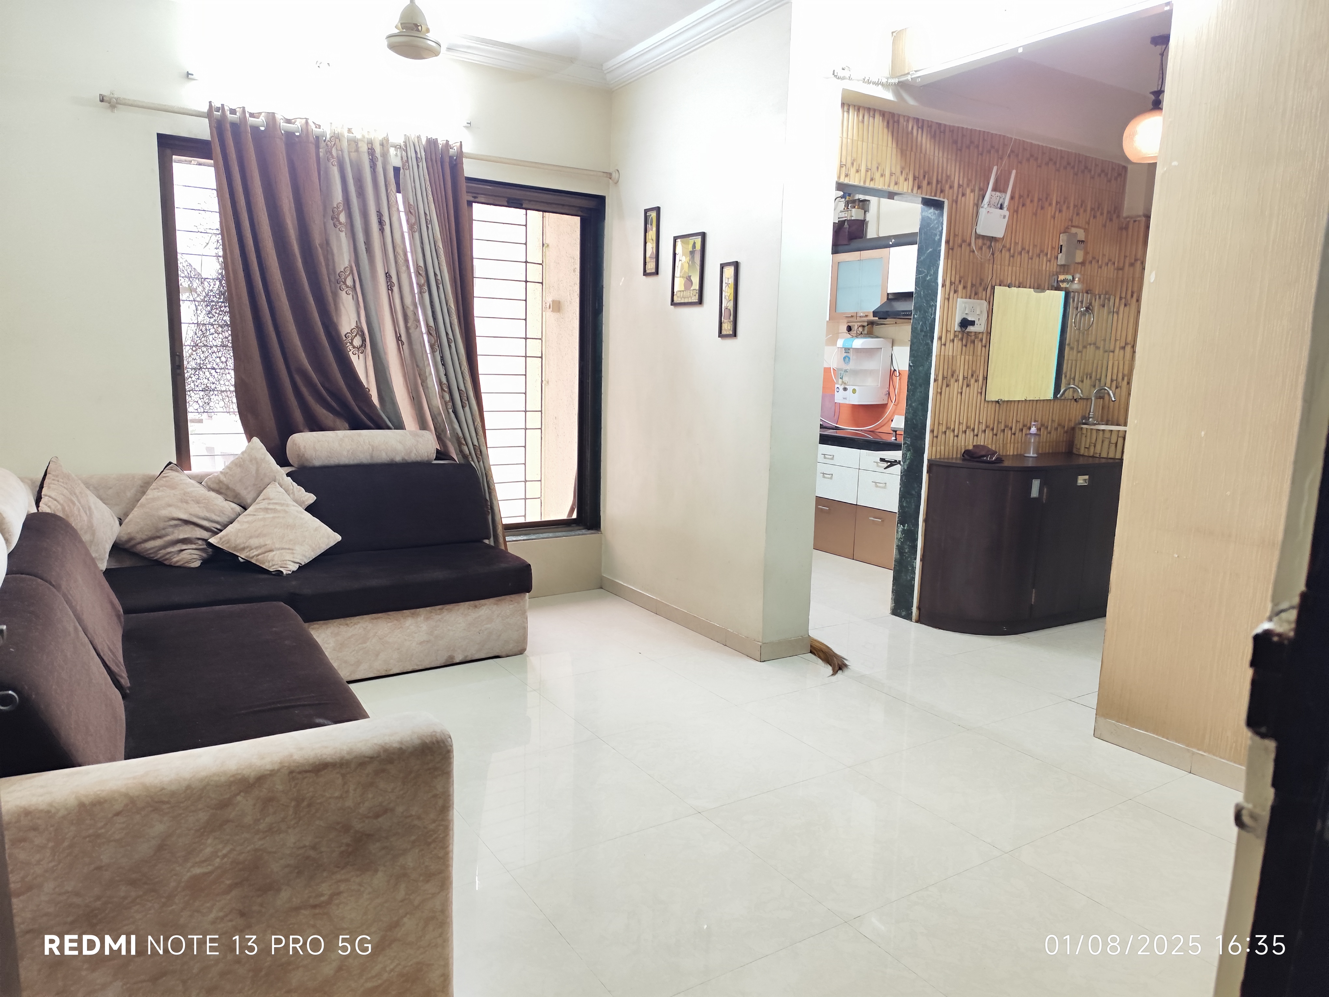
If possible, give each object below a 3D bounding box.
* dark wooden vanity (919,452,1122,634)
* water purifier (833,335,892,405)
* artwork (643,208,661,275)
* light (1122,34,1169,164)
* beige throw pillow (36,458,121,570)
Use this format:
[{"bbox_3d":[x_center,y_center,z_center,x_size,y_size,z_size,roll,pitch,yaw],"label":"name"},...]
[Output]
[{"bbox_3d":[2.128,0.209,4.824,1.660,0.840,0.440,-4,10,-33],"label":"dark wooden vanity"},{"bbox_3d":[1.455,-0.931,6.484,0.230,0.475,0.370,-4,10,-33],"label":"water purifier"},{"bbox_3d":[-0.061,-1.293,4.457,0.020,0.330,0.132,-4,10,-33],"label":"artwork"},{"bbox_3d":[2.315,-1.865,4.158,0.250,0.550,0.250,-4,10,-33],"label":"light"},{"bbox_3d":[-2.117,0.124,3.199,0.130,0.400,0.400,-16,50,-5],"label":"beige throw pillow"}]

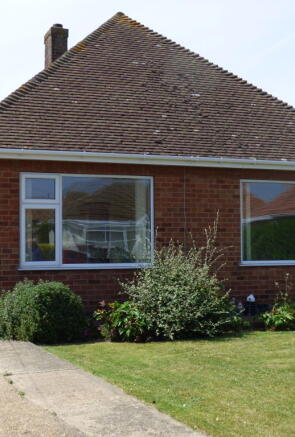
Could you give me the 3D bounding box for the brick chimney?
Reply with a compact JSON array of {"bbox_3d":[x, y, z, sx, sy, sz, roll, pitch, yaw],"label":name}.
[{"bbox_3d":[-2.554,-4.710,20.240,0.486,1.303,0.788,1,-3,-22],"label":"brick chimney"}]

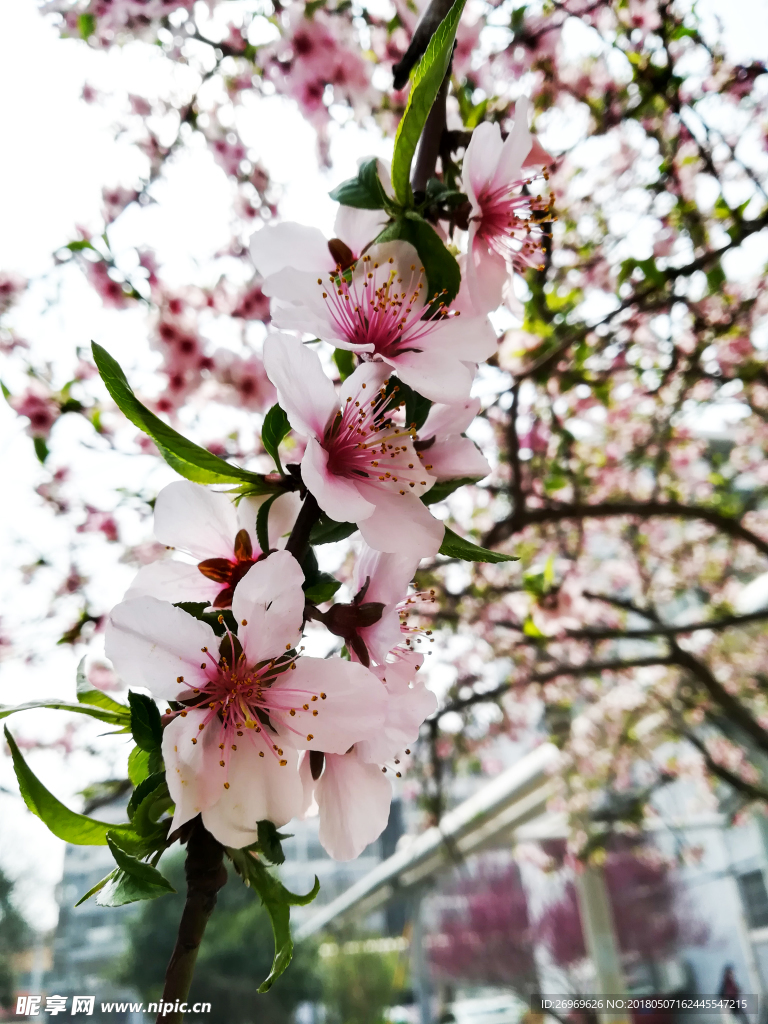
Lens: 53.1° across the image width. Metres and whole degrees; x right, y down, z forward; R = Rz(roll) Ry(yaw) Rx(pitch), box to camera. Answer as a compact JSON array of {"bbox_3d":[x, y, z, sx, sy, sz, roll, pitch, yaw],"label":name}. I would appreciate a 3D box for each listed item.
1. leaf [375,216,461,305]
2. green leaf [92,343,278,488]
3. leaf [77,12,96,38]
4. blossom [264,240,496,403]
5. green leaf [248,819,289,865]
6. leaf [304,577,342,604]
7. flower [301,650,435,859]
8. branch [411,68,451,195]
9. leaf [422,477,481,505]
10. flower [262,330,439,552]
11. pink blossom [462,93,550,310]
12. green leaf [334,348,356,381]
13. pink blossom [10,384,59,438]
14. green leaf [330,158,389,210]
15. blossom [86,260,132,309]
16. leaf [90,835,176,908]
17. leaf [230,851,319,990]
[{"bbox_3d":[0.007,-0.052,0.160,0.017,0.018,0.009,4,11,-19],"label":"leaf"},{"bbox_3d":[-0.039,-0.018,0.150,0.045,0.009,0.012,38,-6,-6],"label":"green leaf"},{"bbox_3d":[-0.348,-0.569,0.900,0.023,0.030,0.012,0,0,0],"label":"leaf"},{"bbox_3d":[-0.003,-0.042,0.170,0.048,0.036,0.024,0,-38,-6],"label":"blossom"},{"bbox_3d":[-0.022,0.064,0.150,0.007,0.009,0.005,0,0,-18],"label":"green leaf"},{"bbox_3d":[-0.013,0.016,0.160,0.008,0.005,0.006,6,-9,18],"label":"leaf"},{"bbox_3d":[-0.004,0.053,0.172,0.022,0.044,0.030,20,-12,-37],"label":"flower"},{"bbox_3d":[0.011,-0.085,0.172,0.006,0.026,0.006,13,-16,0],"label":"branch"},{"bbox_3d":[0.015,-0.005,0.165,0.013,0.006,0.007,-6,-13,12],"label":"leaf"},{"bbox_3d":[-0.007,-0.012,0.160,0.034,0.042,0.024,0,-18,-40],"label":"flower"},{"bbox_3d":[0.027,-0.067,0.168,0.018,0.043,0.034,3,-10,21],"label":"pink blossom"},{"bbox_3d":[-0.009,-0.034,0.178,0.006,0.009,0.004,0,0,0],"label":"green leaf"},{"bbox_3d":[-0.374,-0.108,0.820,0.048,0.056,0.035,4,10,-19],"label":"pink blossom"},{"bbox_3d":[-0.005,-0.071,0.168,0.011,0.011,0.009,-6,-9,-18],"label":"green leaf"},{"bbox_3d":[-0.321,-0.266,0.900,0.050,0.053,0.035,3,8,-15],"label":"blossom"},{"bbox_3d":[-0.050,0.072,0.155,0.015,0.013,0.008,6,-18,-4],"label":"leaf"},{"bbox_3d":[-0.023,0.084,0.160,0.018,0.027,0.010,0,0,-12],"label":"leaf"}]

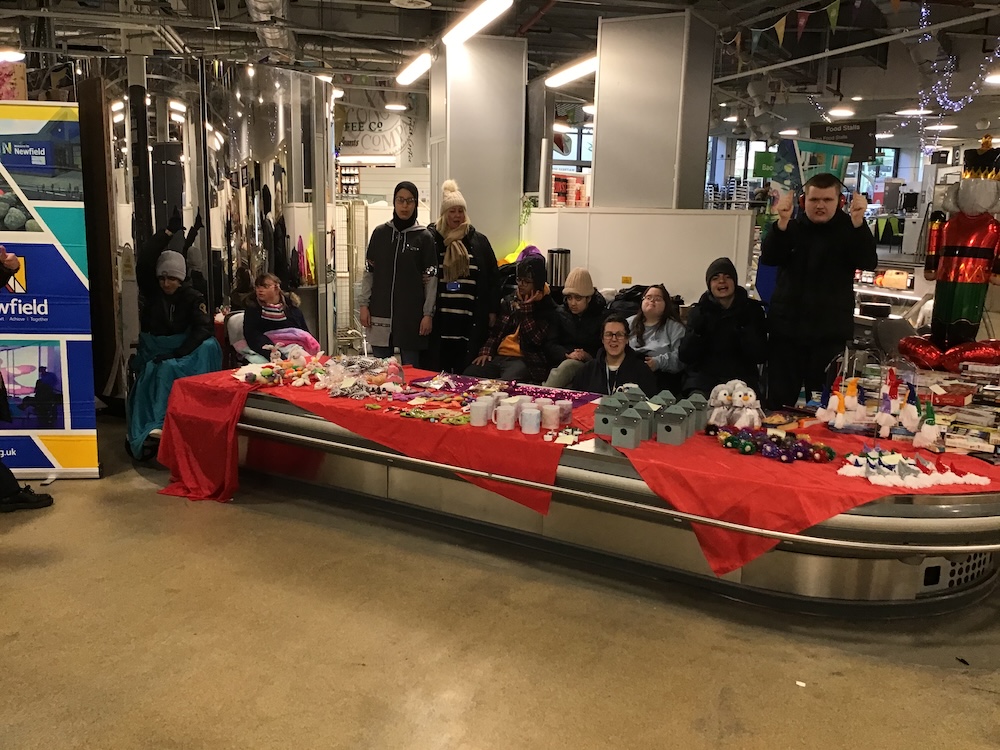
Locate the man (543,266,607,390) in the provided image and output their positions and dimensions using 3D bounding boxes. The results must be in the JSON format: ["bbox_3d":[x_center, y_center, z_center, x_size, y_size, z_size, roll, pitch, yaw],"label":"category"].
[{"bbox_3d":[0.431,-0.047,5.415,0.500,1.194,0.760,6,13,24],"label":"man"}]

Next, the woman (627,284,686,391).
[{"bbox_3d":[0.894,0.026,5.344,0.440,1.098,0.680,3,12,11],"label":"woman"}]

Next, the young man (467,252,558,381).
[{"bbox_3d":[0.077,-0.094,5.514,0.520,1.233,0.760,8,13,31],"label":"young man"}]

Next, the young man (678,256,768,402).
[{"bbox_3d":[1.268,-0.026,5.181,0.540,1.280,0.760,2,12,4],"label":"young man"}]

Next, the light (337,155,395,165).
[{"bbox_3d":[-2.270,-3.601,15.000,1.120,0.110,0.110,-2,12,-14],"label":"light"}]

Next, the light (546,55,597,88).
[{"bbox_3d":[0.694,-2.687,7.824,0.140,0.090,1.650,-2,12,-14],"label":"light"}]

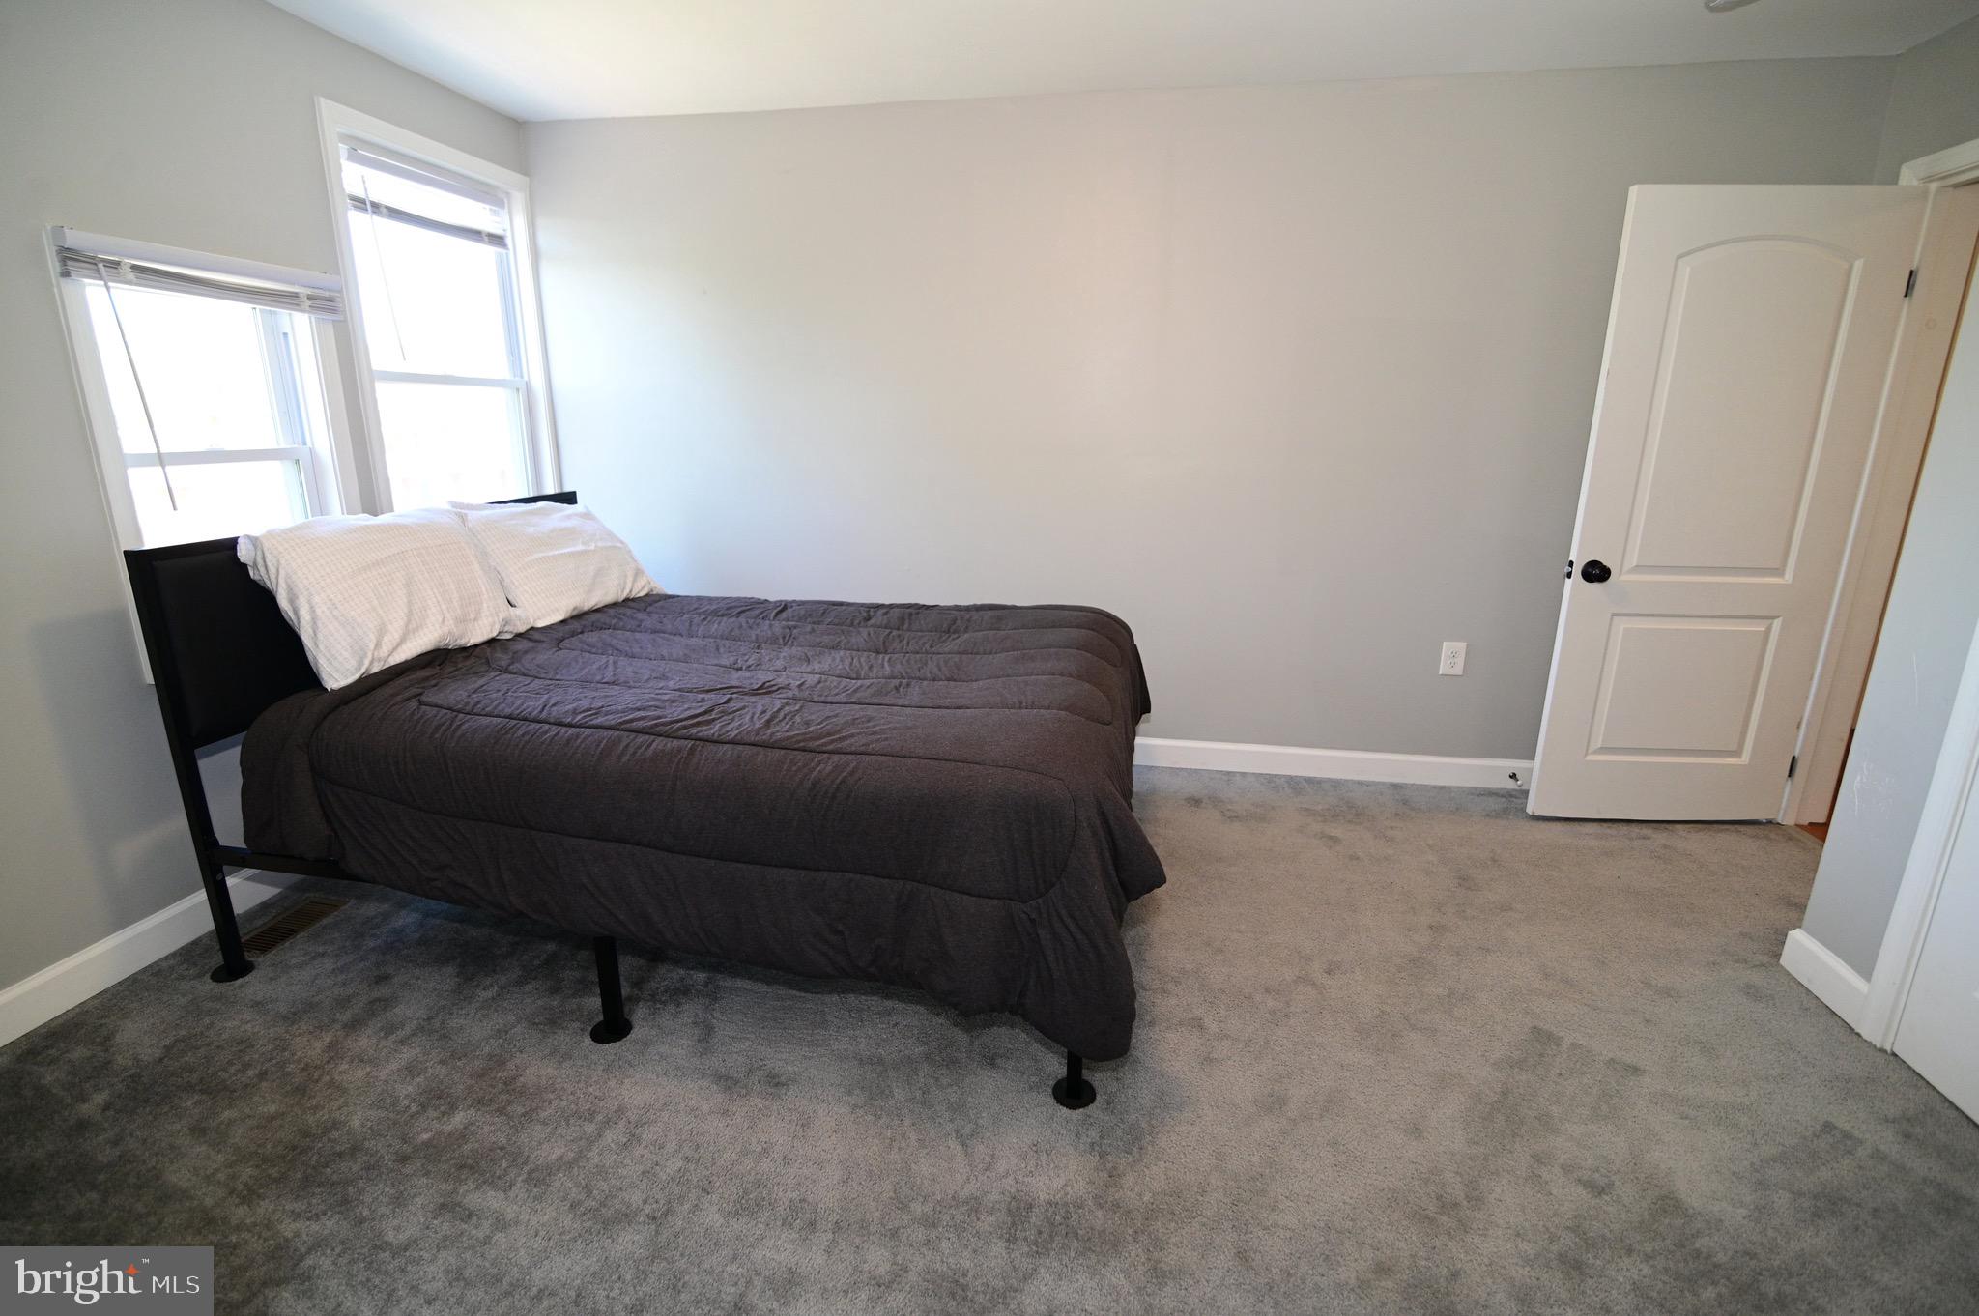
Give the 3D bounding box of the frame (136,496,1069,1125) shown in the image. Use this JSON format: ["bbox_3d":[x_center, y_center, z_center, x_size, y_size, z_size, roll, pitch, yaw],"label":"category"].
[{"bbox_3d":[-0.700,0.142,2.575,2.155,1.050,1.570,3,14,11],"label":"frame"}]

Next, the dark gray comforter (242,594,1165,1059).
[{"bbox_3d":[-0.566,0.260,2.603,2.130,0.570,1.680,3,14,11],"label":"dark gray comforter"}]

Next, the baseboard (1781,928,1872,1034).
[{"bbox_3d":[2.001,0.763,2.098,0.016,0.106,0.280,3,14,12],"label":"baseboard"}]

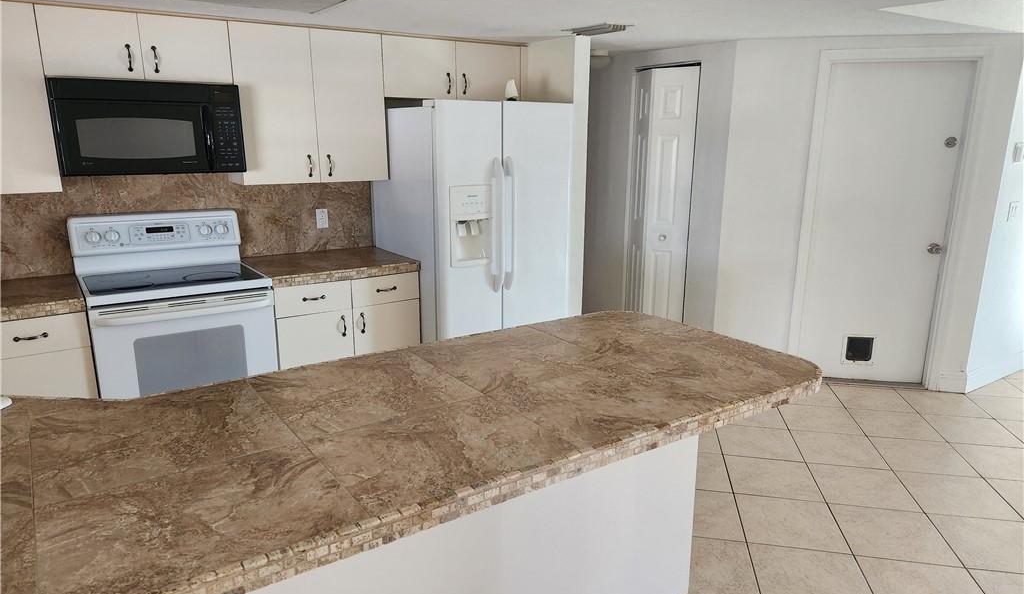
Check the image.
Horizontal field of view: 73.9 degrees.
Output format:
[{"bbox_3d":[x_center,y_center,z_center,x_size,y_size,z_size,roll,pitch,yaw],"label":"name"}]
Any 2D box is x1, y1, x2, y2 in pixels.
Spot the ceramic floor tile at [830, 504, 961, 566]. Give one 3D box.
[{"bbox_3d":[1.577,0.987,2.835,0.396,0.010,0.396,3,14,11],"label":"ceramic floor tile"}]

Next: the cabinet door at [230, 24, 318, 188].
[{"bbox_3d":[-1.188,-0.965,3.435,0.386,0.775,0.022,-8,16,-32],"label":"cabinet door"}]

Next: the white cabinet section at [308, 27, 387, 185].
[{"bbox_3d":[-0.868,-1.014,3.655,0.396,0.770,0.020,-9,17,-35],"label":"white cabinet section"}]

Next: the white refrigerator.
[{"bbox_3d":[-0.228,-0.249,4.106,0.904,1.764,0.797,-9,17,-35],"label":"white refrigerator"}]

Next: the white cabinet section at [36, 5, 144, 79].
[{"bbox_3d":[-1.913,-1.129,3.091,0.387,0.292,0.330,-9,16,-33],"label":"white cabinet section"}]

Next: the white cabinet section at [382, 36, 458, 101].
[{"bbox_3d":[-0.602,-1.313,3.954,0.454,0.323,0.330,-9,16,-33],"label":"white cabinet section"}]

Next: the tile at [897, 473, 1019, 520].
[{"bbox_3d":[2.064,0.924,3.169,0.403,0.010,0.397,3,14,10],"label":"tile"}]

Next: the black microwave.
[{"bbox_3d":[-1.733,-0.805,3.255,0.760,0.408,0.400,-8,16,-32],"label":"black microwave"}]

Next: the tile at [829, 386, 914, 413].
[{"bbox_3d":[2.276,0.648,4.302,0.403,0.010,0.397,3,14,10],"label":"tile"}]

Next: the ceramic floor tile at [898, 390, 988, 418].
[{"bbox_3d":[2.664,0.662,4.209,0.396,0.010,0.396,3,14,11],"label":"ceramic floor tile"}]

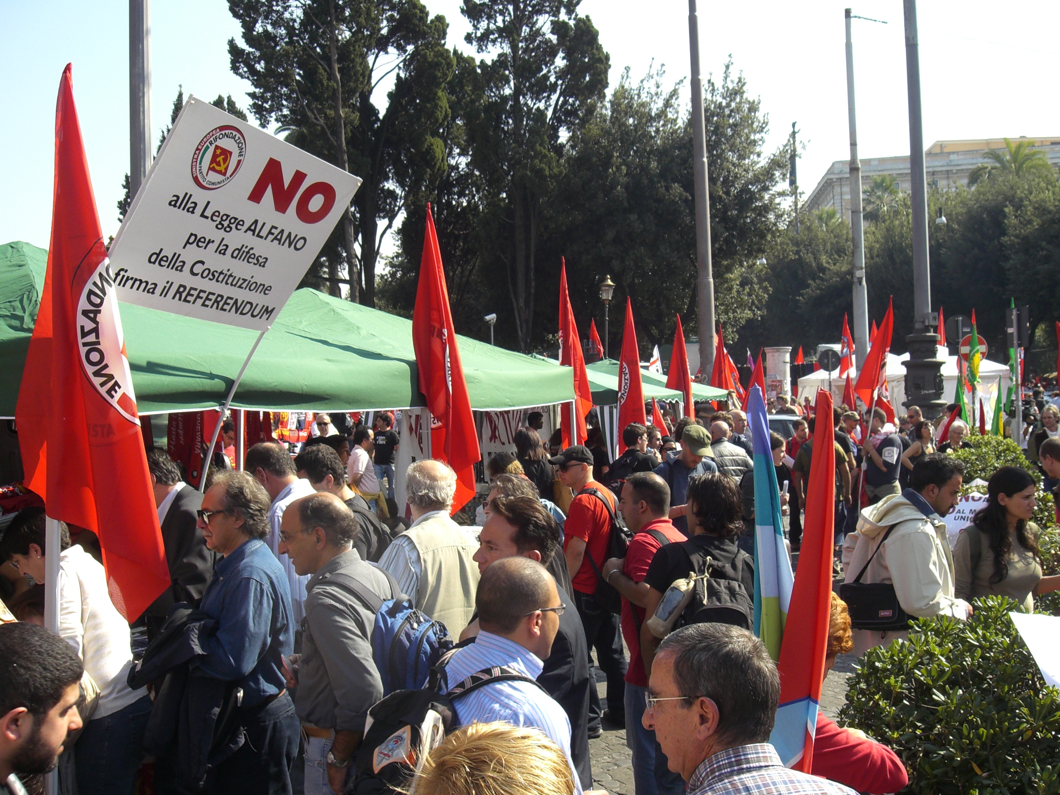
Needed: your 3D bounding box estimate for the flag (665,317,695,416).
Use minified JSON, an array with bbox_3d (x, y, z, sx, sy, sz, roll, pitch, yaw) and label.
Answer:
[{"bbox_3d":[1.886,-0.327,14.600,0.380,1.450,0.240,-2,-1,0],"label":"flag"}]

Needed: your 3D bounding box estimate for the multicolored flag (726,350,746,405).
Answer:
[{"bbox_3d":[3.582,-0.387,20.500,0.400,1.080,0.300,-2,0,0],"label":"multicolored flag"}]

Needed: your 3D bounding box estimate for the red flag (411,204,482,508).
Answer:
[{"bbox_3d":[-0.472,-0.221,6.600,0.370,1.710,0.280,-2,0,0],"label":"red flag"}]

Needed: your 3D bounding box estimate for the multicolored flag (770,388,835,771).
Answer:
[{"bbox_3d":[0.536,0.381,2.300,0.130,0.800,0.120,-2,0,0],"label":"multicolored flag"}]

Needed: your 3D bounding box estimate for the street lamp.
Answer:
[{"bbox_3d":[2.380,-0.900,35.000,0.460,5.600,0.460,-1,0,0],"label":"street lamp"}]

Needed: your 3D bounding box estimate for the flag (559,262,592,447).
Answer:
[{"bbox_3d":[0.355,-0.330,9.000,0.280,1.480,0.200,-2,-1,0],"label":"flag"}]

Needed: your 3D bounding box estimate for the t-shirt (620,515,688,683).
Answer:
[{"bbox_3d":[0.541,0.890,5.050,0.360,0.730,0.500,-1,0,27],"label":"t-shirt"}]

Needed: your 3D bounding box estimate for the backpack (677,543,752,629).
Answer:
[{"bbox_3d":[0.688,0.758,4.250,0.330,0.460,0.220,-1,0,-14],"label":"backpack"}]

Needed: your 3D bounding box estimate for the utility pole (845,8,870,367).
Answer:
[{"bbox_3d":[8.470,-4.080,30.000,0.360,11.900,0.360,-2,0,0],"label":"utility pole"}]

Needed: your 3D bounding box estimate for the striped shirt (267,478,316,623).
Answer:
[{"bbox_3d":[-0.943,0.645,4.500,0.320,0.720,0.500,-1,1,41],"label":"striped shirt"}]

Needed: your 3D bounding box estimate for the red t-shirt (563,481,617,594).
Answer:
[{"bbox_3d":[0.364,0.850,7.050,0.330,0.690,0.480,-1,0,38],"label":"red t-shirt"}]

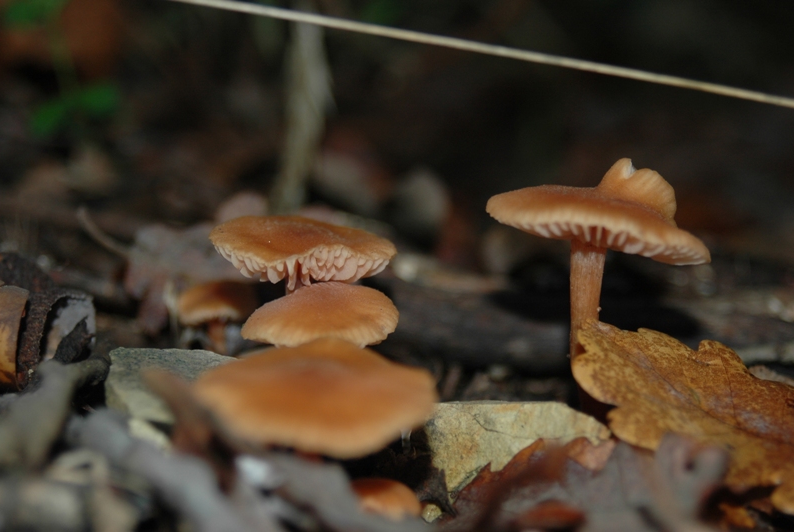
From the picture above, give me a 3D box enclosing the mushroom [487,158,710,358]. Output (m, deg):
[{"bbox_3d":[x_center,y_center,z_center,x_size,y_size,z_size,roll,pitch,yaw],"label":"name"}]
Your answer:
[{"bbox_3d":[0.035,0.002,0.460,0.038,0.041,0.036,0,6,0],"label":"mushroom"}]

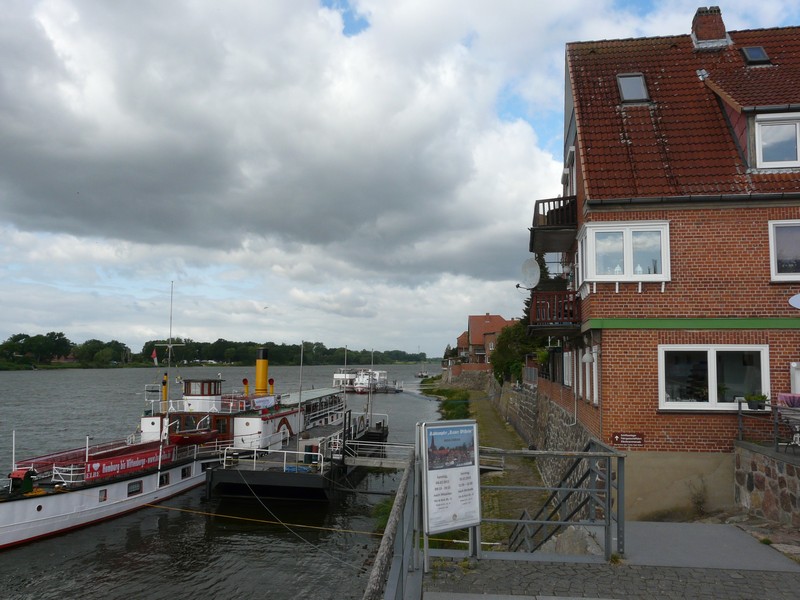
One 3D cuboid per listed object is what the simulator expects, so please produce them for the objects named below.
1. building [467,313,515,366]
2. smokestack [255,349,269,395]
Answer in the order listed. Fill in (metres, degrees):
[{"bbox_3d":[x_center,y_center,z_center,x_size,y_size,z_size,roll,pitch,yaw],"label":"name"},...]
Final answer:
[{"bbox_3d":[19.474,8.510,134.789,9.800,11.400,10.000,0,-5,1],"label":"building"},{"bbox_3d":[-11.541,5.992,54.000,0.980,3.850,0.980,-1,-5,8],"label":"smokestack"}]

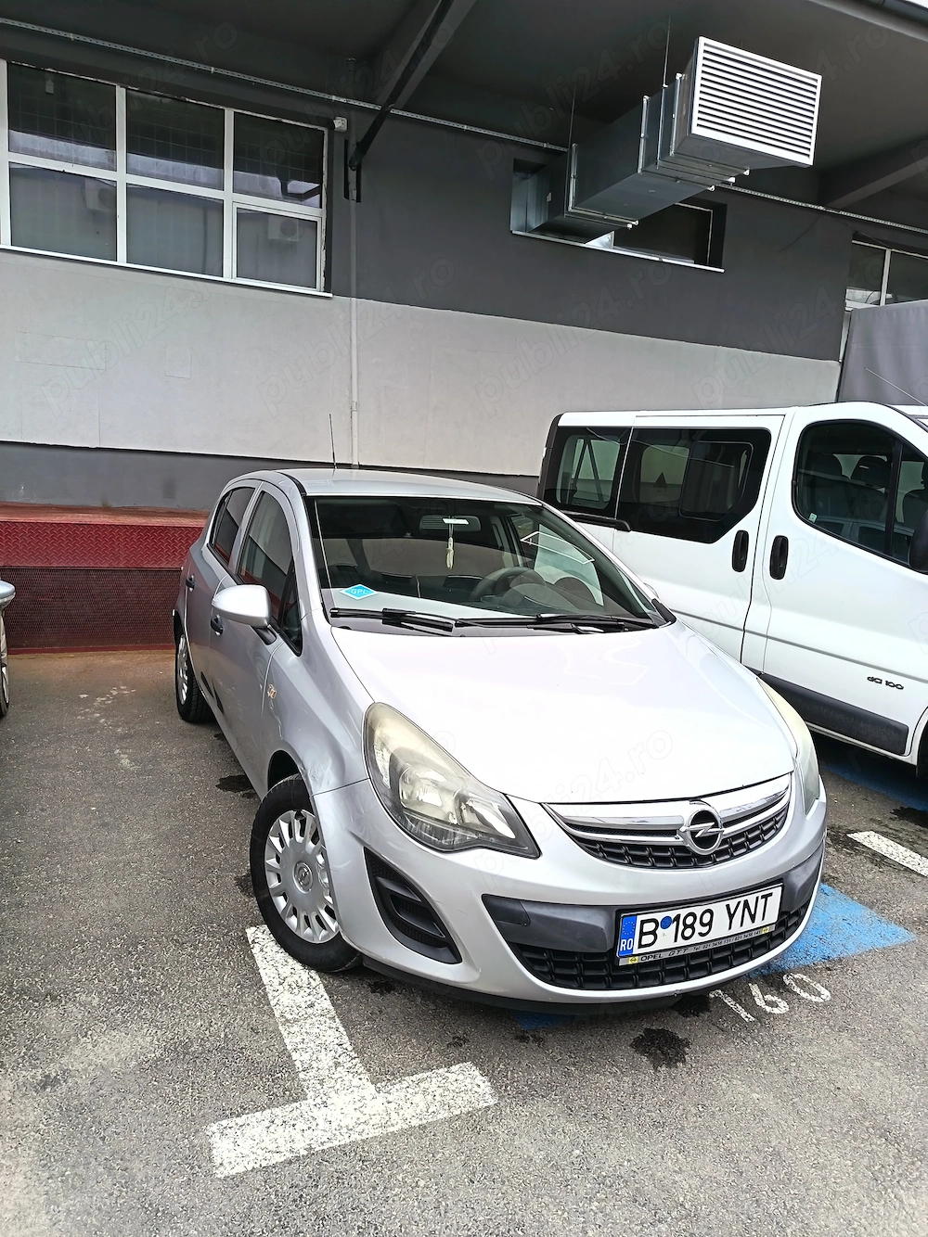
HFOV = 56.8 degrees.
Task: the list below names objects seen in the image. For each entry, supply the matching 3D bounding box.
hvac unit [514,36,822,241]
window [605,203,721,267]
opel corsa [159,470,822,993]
[{"bbox_3d":[1.819,-4.412,8.319,1.270,0.710,2.940,-1,10,-23],"label":"hvac unit"},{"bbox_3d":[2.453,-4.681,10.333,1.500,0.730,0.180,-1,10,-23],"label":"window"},{"bbox_3d":[-0.237,0.101,3.831,1.800,1.488,4.000,-1,11,-26],"label":"opel corsa"}]

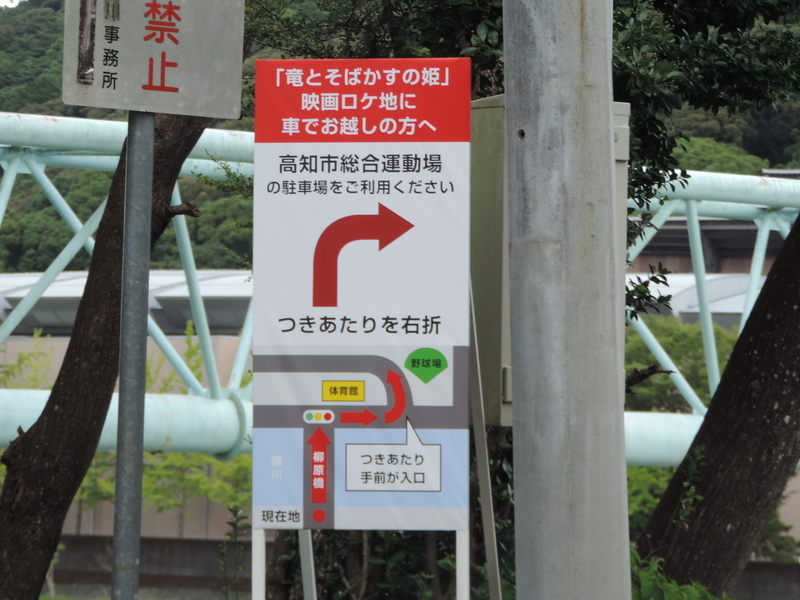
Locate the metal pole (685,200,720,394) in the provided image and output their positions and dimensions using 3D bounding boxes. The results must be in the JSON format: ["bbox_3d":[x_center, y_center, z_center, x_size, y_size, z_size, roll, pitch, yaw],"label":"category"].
[{"bbox_3d":[2.906,0.097,44.059,0.114,2.507,0.114,-8,33,4],"label":"metal pole"}]

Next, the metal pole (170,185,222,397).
[{"bbox_3d":[-1.803,-0.172,39.991,0.114,2.531,0.114,-12,33,-2],"label":"metal pole"}]

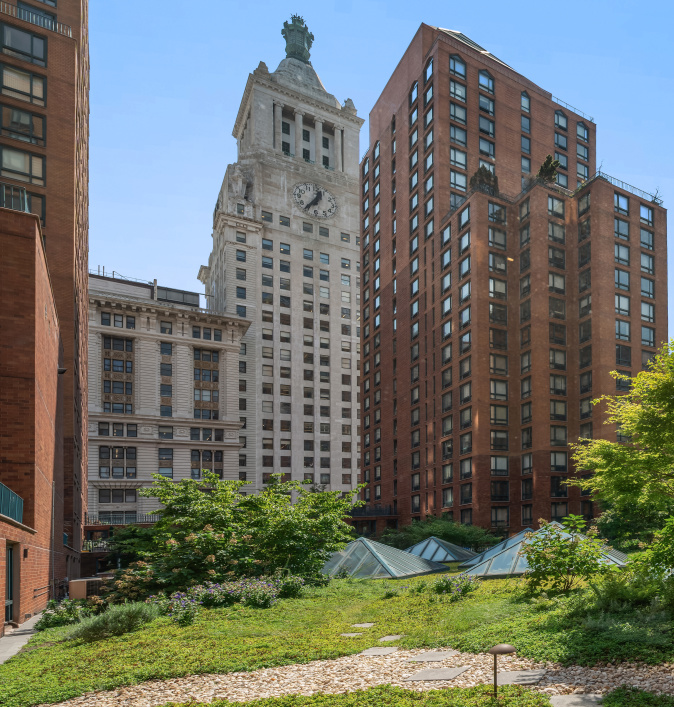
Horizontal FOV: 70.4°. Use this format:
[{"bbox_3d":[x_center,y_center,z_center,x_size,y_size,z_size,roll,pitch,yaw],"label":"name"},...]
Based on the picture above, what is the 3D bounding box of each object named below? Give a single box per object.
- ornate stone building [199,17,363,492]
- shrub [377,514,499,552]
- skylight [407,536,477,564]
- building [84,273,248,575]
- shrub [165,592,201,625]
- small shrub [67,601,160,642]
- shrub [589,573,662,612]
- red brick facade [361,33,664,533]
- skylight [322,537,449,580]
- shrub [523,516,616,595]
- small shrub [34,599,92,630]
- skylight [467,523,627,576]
[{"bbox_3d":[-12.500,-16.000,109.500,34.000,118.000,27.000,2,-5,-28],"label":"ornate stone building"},{"bbox_3d":[6.740,12.100,32.000,8.000,2.700,3.800,0,-4,0],"label":"shrub"},{"bbox_3d":[5.473,10.674,26.000,5.000,1.500,5.000,-4,-8,29],"label":"skylight"},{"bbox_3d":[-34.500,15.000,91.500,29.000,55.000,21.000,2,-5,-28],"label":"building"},{"bbox_3d":[-2.765,4.612,8.600,0.600,0.560,0.550,0,-7,0],"label":"shrub"},{"bbox_3d":[-3.997,4.789,8.500,1.650,0.600,1.000,5,-8,-33],"label":"small shrub"},{"bbox_3d":[5.179,4.305,8.600,1.200,0.680,1.000,0,-7,0],"label":"shrub"},{"bbox_3d":[23.036,-8.782,64.500,29.500,63.000,30.000,4,-8,-30],"label":"red brick facade"},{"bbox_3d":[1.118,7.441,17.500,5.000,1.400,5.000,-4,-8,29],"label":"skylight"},{"bbox_3d":[5.162,4.463,10.600,1.900,1.600,1.700,0,-7,0],"label":"shrub"},{"bbox_3d":[-7.340,7.000,12.800,1.350,0.750,1.050,0,-4,0],"label":"small shrub"},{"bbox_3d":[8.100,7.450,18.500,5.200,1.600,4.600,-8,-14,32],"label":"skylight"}]

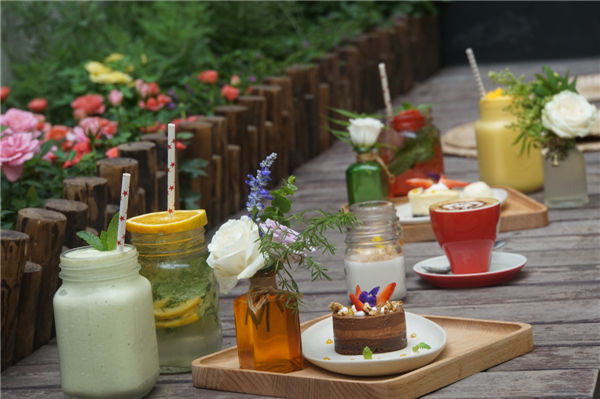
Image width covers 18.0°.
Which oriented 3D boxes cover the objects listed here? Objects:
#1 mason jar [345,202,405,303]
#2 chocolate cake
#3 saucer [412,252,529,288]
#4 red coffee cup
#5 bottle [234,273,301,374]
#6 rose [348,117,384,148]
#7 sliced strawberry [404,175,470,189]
[{"bbox_3d":[0.081,0.056,2.069,0.067,0.099,0.067,-5,9,1],"label":"mason jar"},{"bbox_3d":[0.065,0.118,1.768,0.069,0.041,0.069,-5,9,0],"label":"chocolate cake"},{"bbox_3d":[0.189,0.081,2.104,0.126,0.020,0.126,-5,9,1],"label":"saucer"},{"bbox_3d":[0.188,0.045,2.104,0.079,0.080,0.091,-2,9,20],"label":"red coffee cup"},{"bbox_3d":[-0.030,0.110,1.747,0.058,0.090,0.056,-5,9,0],"label":"bottle"},{"bbox_3d":[0.091,-0.089,2.597,0.048,0.036,0.048,-5,9,0],"label":"rose"},{"bbox_3d":[0.195,-0.025,2.700,0.090,0.019,0.030,-5,9,0],"label":"sliced strawberry"}]

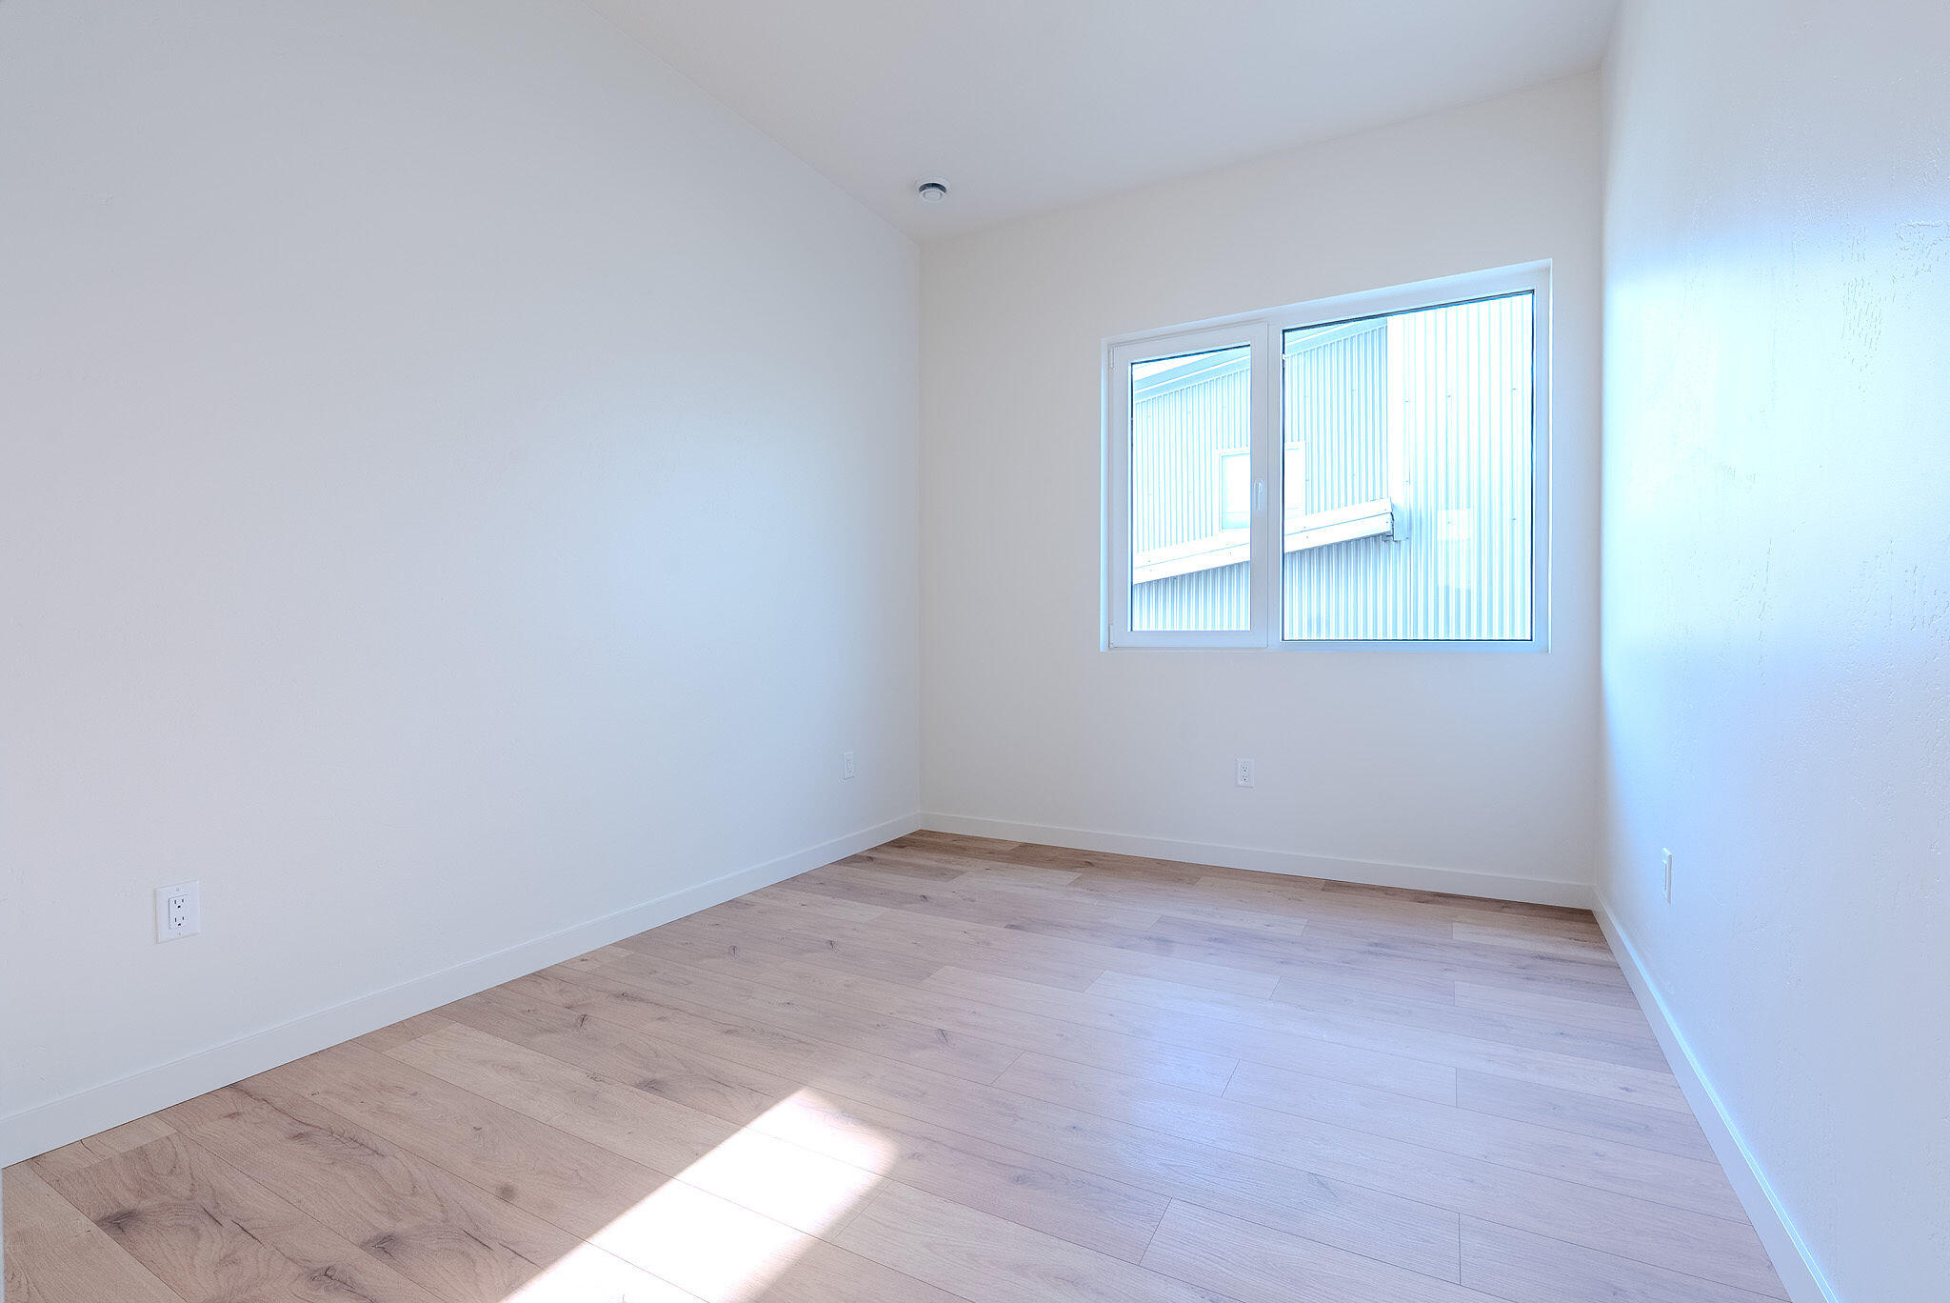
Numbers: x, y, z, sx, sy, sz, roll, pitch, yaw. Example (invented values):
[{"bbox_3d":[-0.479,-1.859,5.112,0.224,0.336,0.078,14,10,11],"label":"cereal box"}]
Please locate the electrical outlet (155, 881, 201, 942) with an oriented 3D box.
[{"bbox_3d":[-1.737,0.567,1.891,0.010,0.117,0.073,0,1,29],"label":"electrical outlet"}]

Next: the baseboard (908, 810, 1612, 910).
[{"bbox_3d":[0.984,0.891,3.853,2.889,0.093,0.013,0,1,29],"label":"baseboard"}]

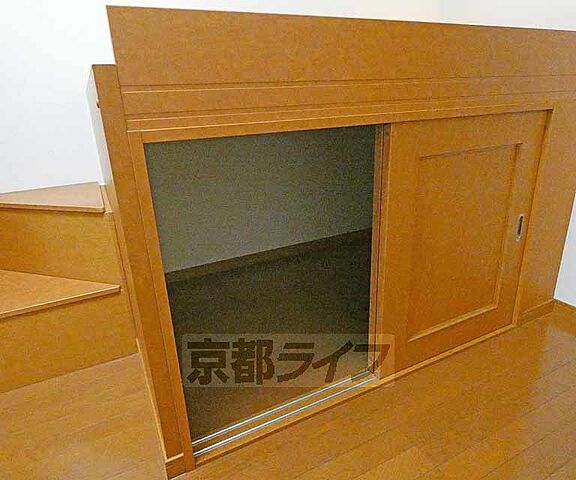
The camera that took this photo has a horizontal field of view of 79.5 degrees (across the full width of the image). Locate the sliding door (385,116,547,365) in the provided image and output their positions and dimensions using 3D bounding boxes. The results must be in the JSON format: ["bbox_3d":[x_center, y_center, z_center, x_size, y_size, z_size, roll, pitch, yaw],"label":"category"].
[{"bbox_3d":[0.606,0.013,1.211,0.701,0.839,0.035,-11,20,-23],"label":"sliding door"}]

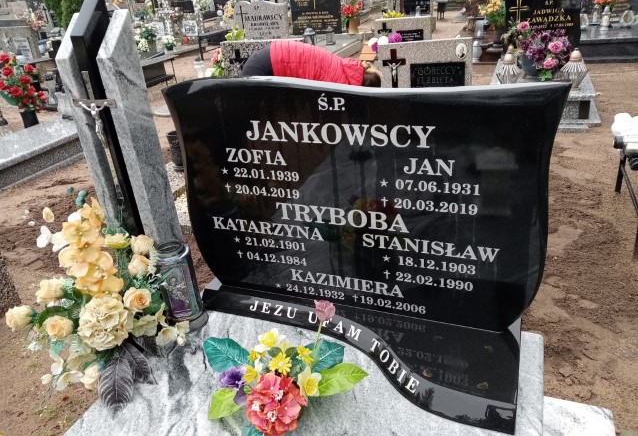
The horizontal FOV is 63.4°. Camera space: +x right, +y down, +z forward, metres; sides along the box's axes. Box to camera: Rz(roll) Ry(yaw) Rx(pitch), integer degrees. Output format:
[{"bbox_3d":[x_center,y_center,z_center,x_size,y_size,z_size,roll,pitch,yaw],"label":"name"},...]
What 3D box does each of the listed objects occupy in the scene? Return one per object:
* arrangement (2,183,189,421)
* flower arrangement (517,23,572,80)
[{"bbox_3d":[-0.574,0.223,1.350,0.430,0.480,0.380,-2,27,6],"label":"arrangement"},{"bbox_3d":[2.061,-1.515,4.700,0.480,0.440,0.420,-5,27,0],"label":"flower arrangement"}]

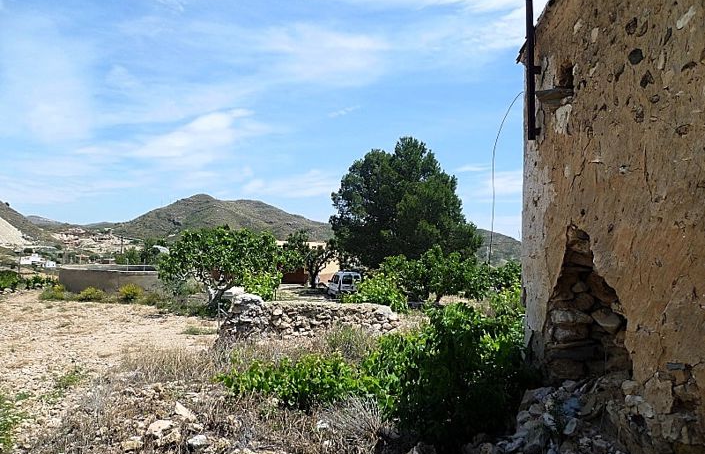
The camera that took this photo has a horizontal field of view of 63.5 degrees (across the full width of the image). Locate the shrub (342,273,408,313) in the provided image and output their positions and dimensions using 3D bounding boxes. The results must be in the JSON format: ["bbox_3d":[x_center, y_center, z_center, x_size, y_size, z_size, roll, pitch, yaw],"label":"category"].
[{"bbox_3d":[0.928,2.683,23.000,2.660,1.610,2.300,0,-3,0],"label":"shrub"}]

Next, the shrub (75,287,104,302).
[{"bbox_3d":[-13.100,3.400,28.500,1.400,0.750,1.200,0,-3,0],"label":"shrub"}]

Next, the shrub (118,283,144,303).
[{"bbox_3d":[-10.856,3.267,28.000,1.280,0.980,1.150,0,-3,0],"label":"shrub"}]

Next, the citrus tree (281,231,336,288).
[{"bbox_3d":[-3.747,2.695,48.000,4.630,4.970,4.400,0,-3,0],"label":"citrus tree"}]

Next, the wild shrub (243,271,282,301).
[{"bbox_3d":[-4.071,2.617,25.500,1.700,1.430,1.500,0,-3,0],"label":"wild shrub"}]

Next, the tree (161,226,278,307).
[{"bbox_3d":[-6.183,1.790,26.500,5.670,3.720,5.300,0,-3,0],"label":"tree"}]

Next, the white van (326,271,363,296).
[{"bbox_3d":[-0.612,4.208,41.500,1.700,1.820,4.100,1,-3,-12],"label":"white van"}]

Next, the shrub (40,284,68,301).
[{"bbox_3d":[-14.900,3.275,28.500,1.400,0.900,1.250,0,-3,0],"label":"shrub"}]

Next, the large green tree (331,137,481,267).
[{"bbox_3d":[4.463,-1.305,48.000,12.630,12.460,12.000,0,-3,0],"label":"large green tree"}]

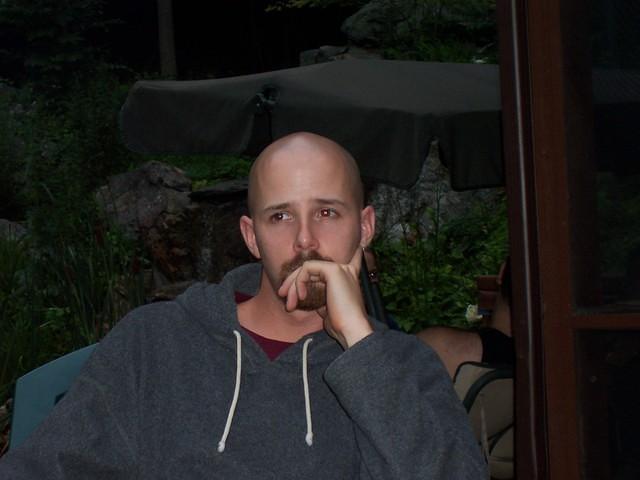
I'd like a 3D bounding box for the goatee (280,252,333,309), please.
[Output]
[{"bbox_3d":[-0.016,0.054,2.690,0.068,0.077,0.045,-4,1,3],"label":"goatee"}]

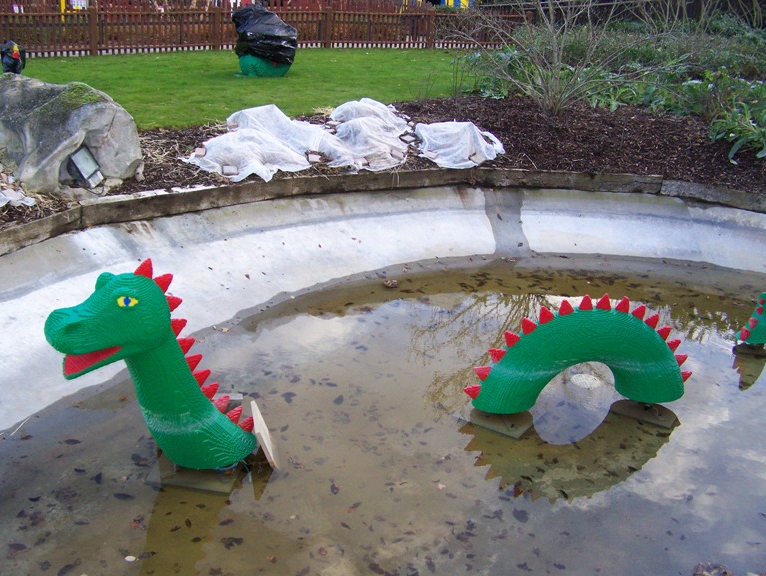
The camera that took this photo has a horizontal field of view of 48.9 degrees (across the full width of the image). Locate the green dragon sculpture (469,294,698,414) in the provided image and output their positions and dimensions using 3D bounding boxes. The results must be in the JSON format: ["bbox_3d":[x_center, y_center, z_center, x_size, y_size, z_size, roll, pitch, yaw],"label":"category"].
[{"bbox_3d":[1.274,0.381,5.273,1.549,0.741,0.384,-1,23,-12],"label":"green dragon sculpture"}]

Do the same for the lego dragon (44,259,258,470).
[{"bbox_3d":[-1.124,0.399,4.266,1.034,1.175,0.397,-10,26,-31],"label":"lego dragon"}]

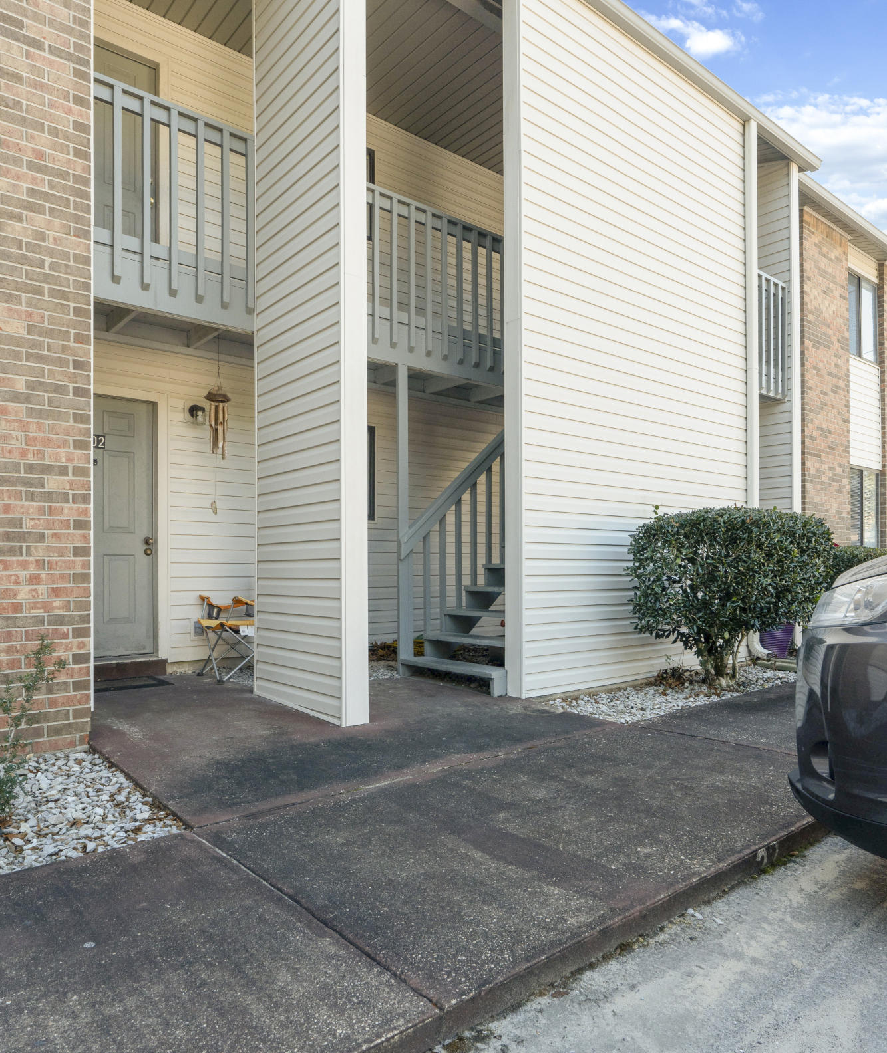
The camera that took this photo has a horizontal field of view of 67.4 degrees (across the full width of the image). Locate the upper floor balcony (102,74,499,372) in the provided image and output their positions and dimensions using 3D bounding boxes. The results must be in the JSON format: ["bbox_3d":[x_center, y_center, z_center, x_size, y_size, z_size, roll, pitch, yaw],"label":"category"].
[{"bbox_3d":[-1.120,-2.040,5.570,3.700,1.420,1.100,1,-2,-38],"label":"upper floor balcony"}]

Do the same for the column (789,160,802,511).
[{"bbox_3d":[3.750,-1.250,7.120,0.180,5.200,0.110,1,-2,-38],"label":"column"}]

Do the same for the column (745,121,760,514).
[{"bbox_3d":[3.020,-1.335,6.470,0.110,5.150,0.100,1,-2,-38],"label":"column"}]

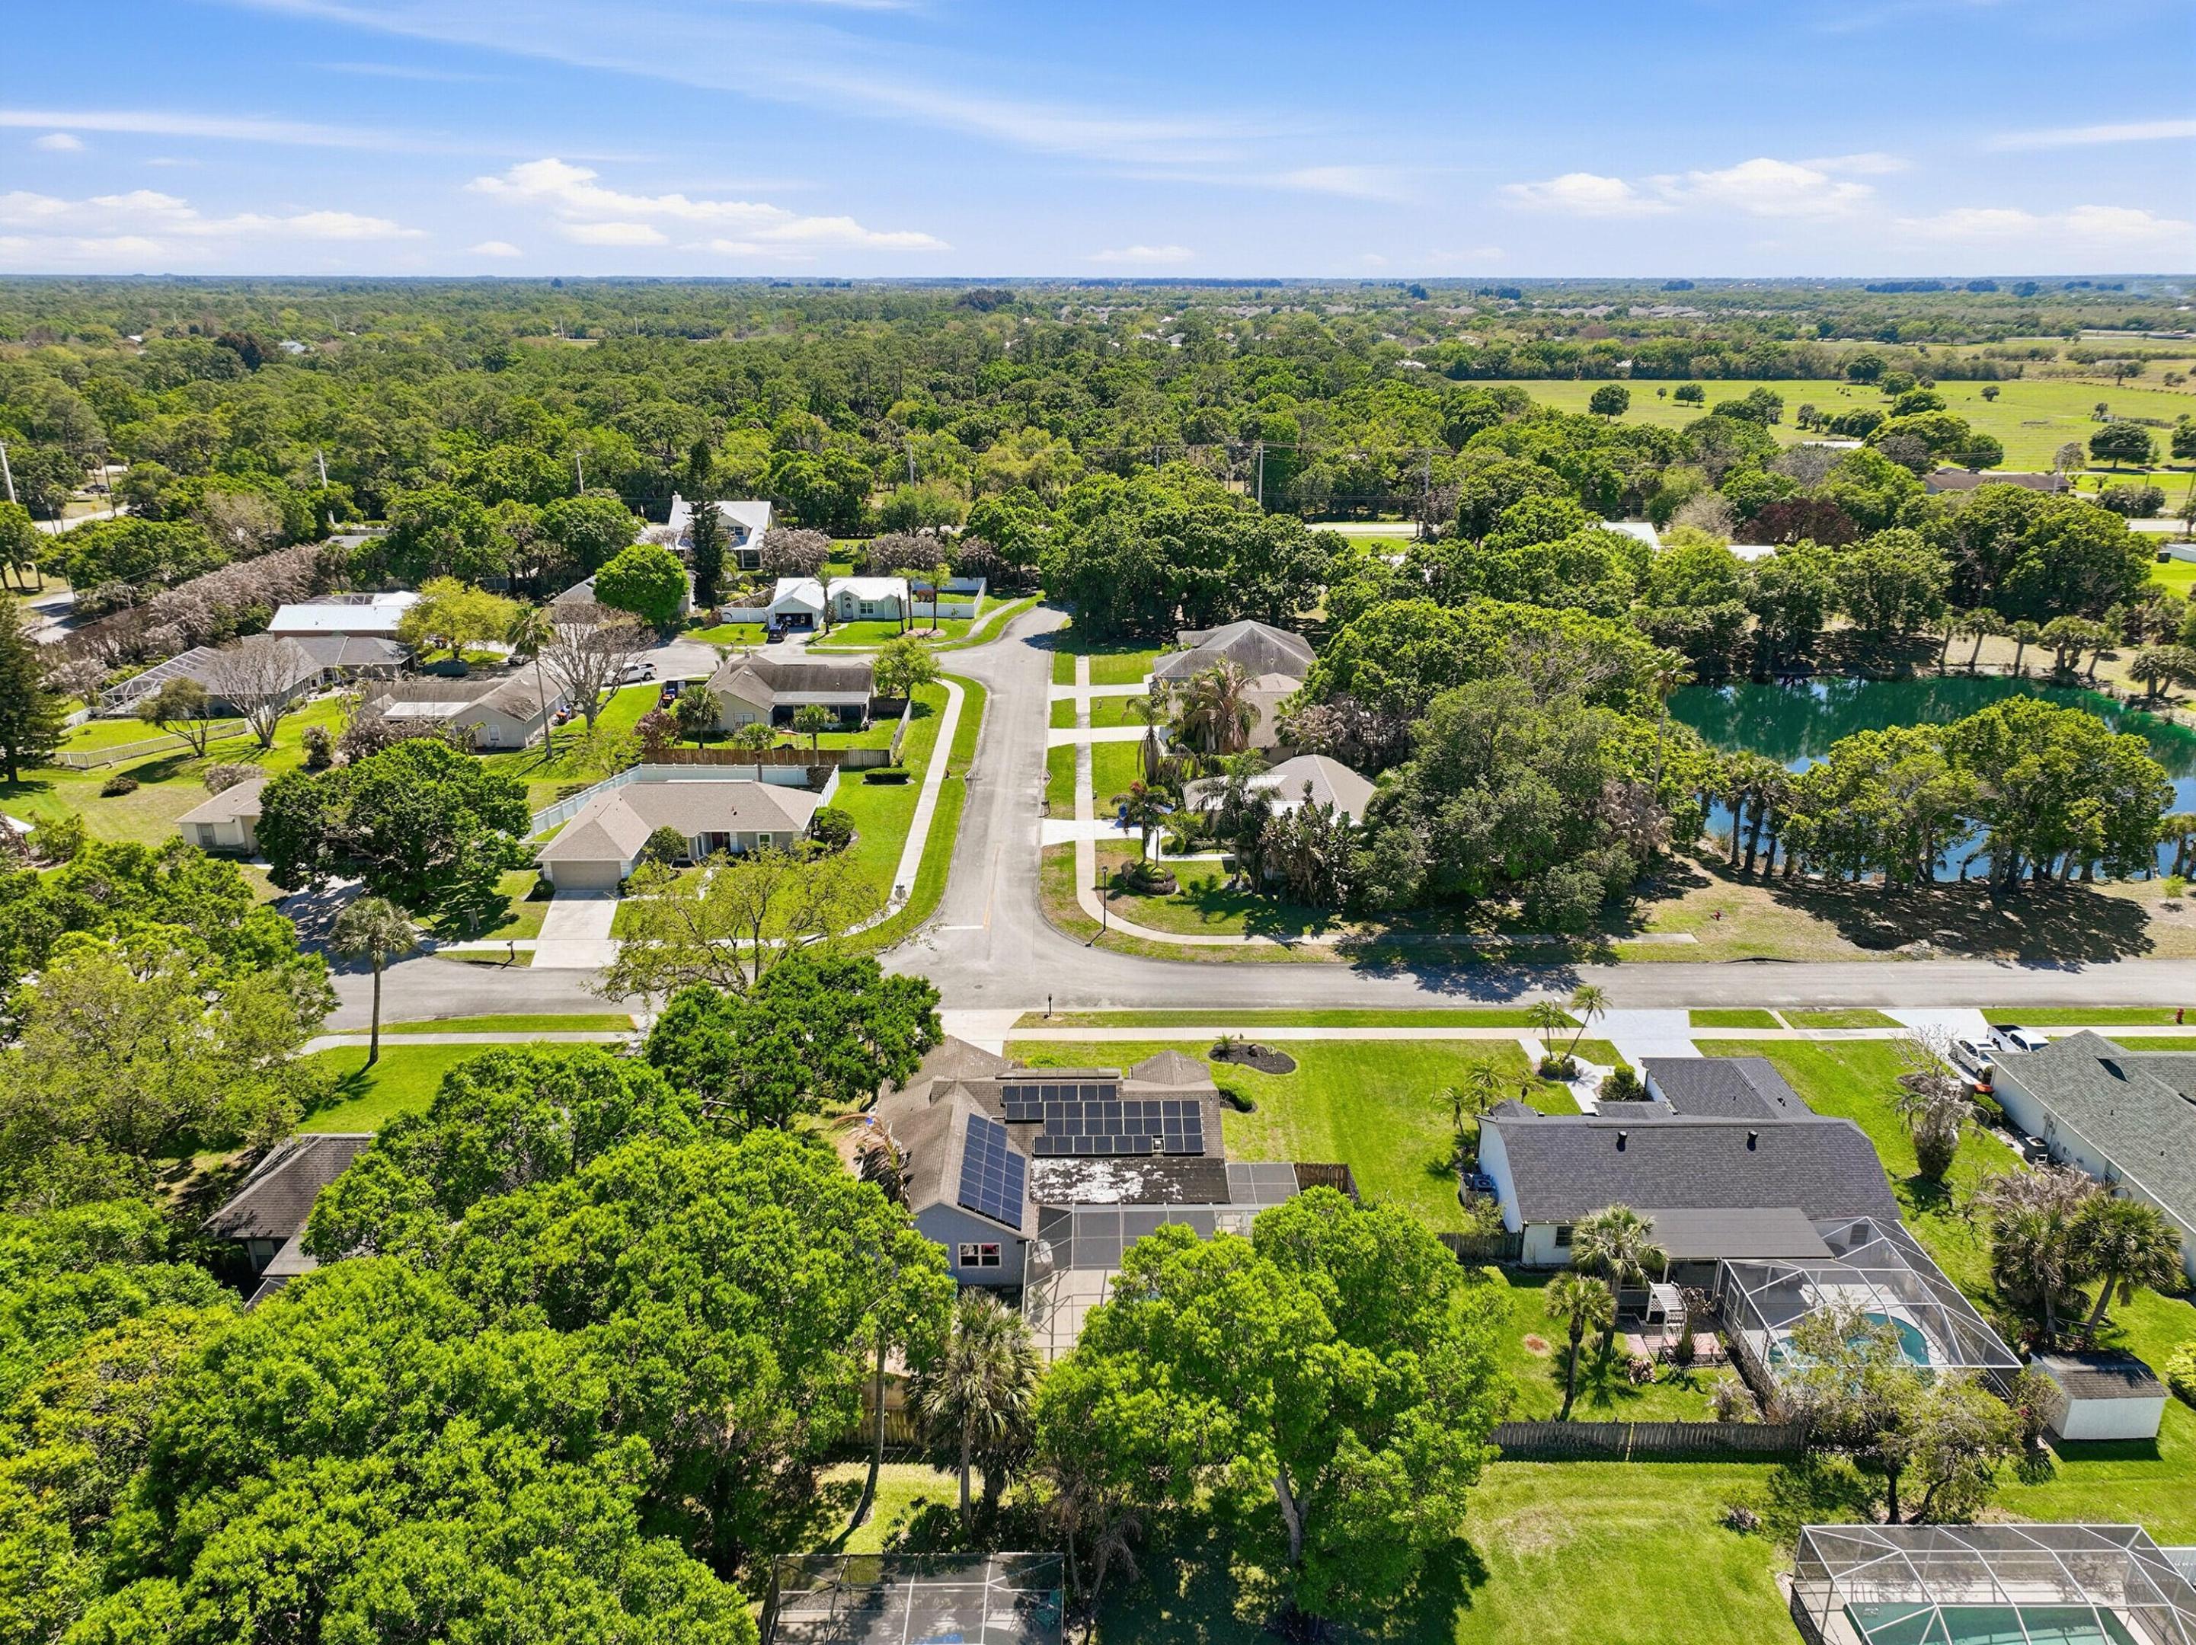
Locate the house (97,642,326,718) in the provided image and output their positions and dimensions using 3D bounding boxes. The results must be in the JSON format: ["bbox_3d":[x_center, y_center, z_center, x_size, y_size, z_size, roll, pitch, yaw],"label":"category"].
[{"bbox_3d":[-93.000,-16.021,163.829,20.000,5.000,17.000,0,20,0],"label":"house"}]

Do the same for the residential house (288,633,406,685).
[{"bbox_3d":[-81.100,-17.550,163.870,14.200,4.800,13.800,0,20,0],"label":"residential house"}]

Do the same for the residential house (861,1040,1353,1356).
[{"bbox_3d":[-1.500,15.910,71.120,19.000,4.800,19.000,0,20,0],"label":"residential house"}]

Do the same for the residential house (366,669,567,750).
[{"bbox_3d":[-61.600,-11.910,148.360,17.200,4.700,17.400,0,20,0],"label":"residential house"}]

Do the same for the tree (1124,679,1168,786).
[{"bbox_3d":[4.200,-7.170,129.340,3.800,8.700,3.800,0,20,0],"label":"tree"}]

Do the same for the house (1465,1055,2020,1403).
[{"bbox_3d":[26.950,16.776,69.306,16.700,4.800,24.000,0,20,0],"label":"house"}]

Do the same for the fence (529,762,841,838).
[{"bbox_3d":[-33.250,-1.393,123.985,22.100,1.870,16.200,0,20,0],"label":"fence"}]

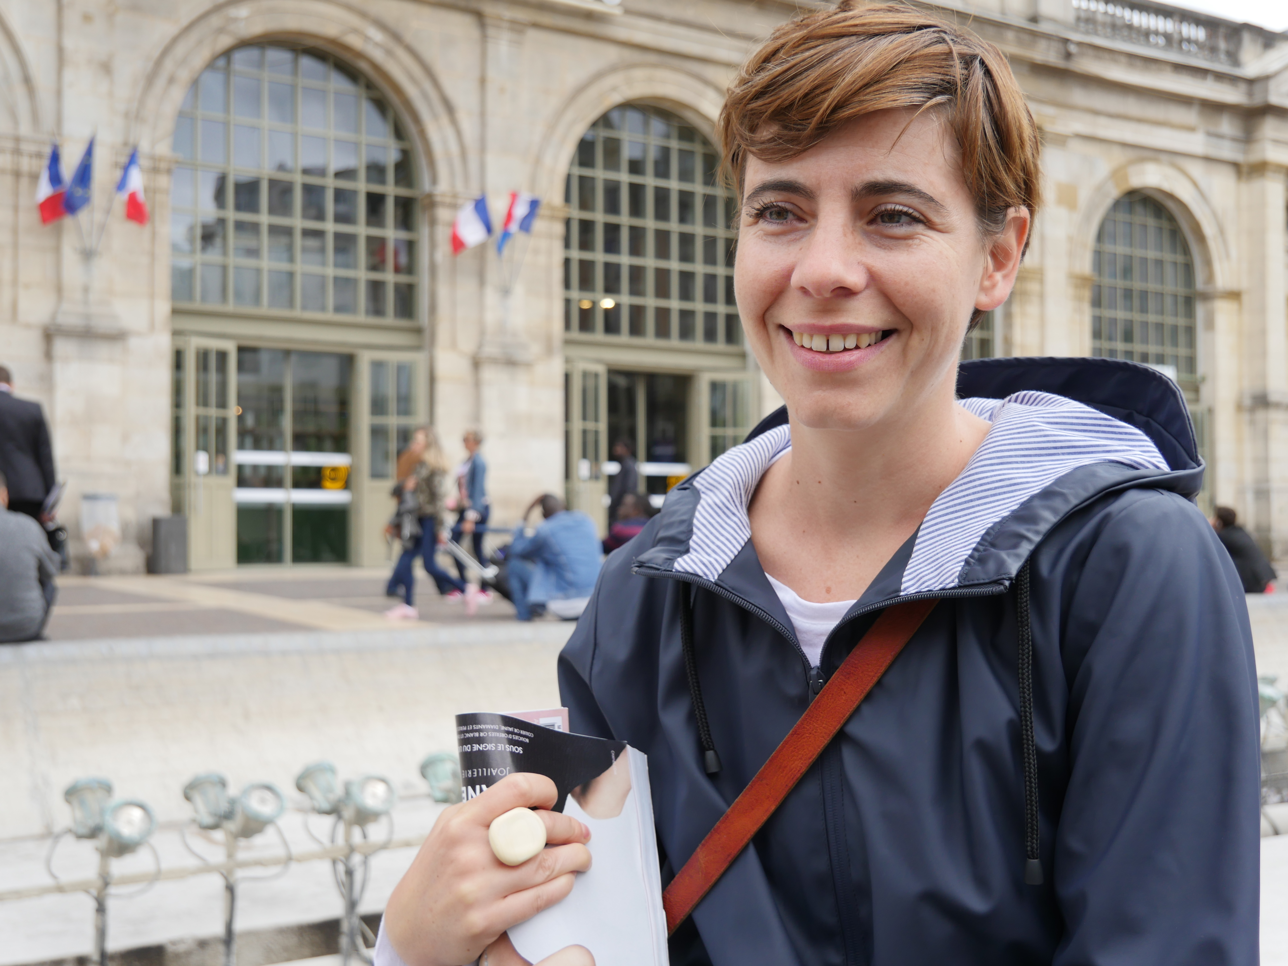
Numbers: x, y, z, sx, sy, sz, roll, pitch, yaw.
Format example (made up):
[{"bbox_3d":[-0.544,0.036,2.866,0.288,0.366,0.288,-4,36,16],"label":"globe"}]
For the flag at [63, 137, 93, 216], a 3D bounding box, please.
[{"bbox_3d":[-7.018,-3.803,18.471,0.370,0.970,0.250,1,-2,-33],"label":"flag"}]

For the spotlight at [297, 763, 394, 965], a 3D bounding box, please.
[{"bbox_3d":[-0.901,1.161,4.500,0.270,0.620,0.200,1,-2,-27],"label":"spotlight"}]

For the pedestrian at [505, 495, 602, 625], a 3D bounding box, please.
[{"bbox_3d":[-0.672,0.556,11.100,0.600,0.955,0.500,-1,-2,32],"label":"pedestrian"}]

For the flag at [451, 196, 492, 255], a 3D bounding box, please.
[{"bbox_3d":[-2.488,-3.703,21.393,0.530,0.860,0.250,1,-2,-33],"label":"flag"}]

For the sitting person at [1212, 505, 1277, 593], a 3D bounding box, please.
[{"bbox_3d":[5.064,0.629,12.600,0.520,0.884,0.680,1,-2,-41],"label":"sitting person"}]

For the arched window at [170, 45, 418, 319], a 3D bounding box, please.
[{"bbox_3d":[-4.941,-4.307,21.194,3.780,3.870,0.280,1,-2,-33],"label":"arched window"}]

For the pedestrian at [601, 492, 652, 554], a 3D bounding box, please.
[{"bbox_3d":[-0.083,0.562,11.700,0.620,0.974,0.520,-1,-2,25],"label":"pedestrian"}]

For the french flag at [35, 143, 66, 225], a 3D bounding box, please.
[{"bbox_3d":[-7.276,-3.681,18.302,0.420,1.020,0.270,1,-2,-33],"label":"french flag"}]

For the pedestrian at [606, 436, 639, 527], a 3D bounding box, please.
[{"bbox_3d":[-0.251,0.312,18.100,0.400,1.750,0.460,0,-1,-12],"label":"pedestrian"}]

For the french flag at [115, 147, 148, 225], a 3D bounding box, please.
[{"bbox_3d":[-6.476,-3.747,18.820,0.380,0.970,0.250,1,-2,-33],"label":"french flag"}]

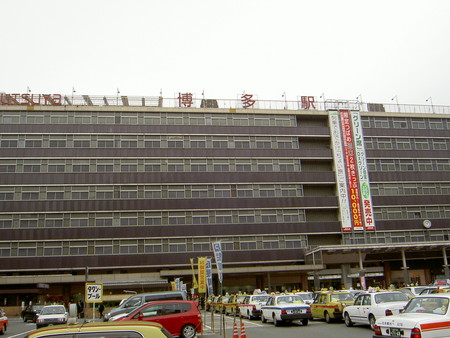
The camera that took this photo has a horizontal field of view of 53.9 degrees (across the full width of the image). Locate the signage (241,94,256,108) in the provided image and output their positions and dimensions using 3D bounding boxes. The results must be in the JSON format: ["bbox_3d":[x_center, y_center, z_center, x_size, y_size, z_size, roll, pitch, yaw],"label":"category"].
[{"bbox_3d":[3.512,-9.960,65.248,2.200,2.150,0.300,0,-16,-9],"label":"signage"}]

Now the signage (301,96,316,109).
[{"bbox_3d":[12.585,-9.932,66.647,2.200,2.150,0.300,0,-16,-9],"label":"signage"}]

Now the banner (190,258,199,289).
[{"bbox_3d":[-1.738,5.967,25.200,0.450,1.750,0.100,-8,-17,19],"label":"banner"}]

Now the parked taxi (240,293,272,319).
[{"bbox_3d":[2.126,9.055,29.118,1.700,1.490,4.690,0,-16,-9],"label":"parked taxi"}]

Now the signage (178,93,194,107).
[{"bbox_3d":[-5.993,-10.534,67.305,2.353,2.323,0.300,0,-16,-9],"label":"signage"}]

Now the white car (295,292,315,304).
[{"bbox_3d":[5.997,9.896,32.680,1.700,1.470,4.690,0,-16,-8],"label":"white car"}]

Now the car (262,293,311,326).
[{"bbox_3d":[3.172,7.585,23.832,1.700,1.480,4.650,0,-16,-9],"label":"car"}]

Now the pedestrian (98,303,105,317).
[{"bbox_3d":[-11.493,13.129,41.117,0.500,1.580,0.380,0,-16,-8],"label":"pedestrian"}]

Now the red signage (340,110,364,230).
[{"bbox_3d":[18.925,-0.110,66.373,1.516,18.570,0.150,0,-16,-9],"label":"red signage"}]

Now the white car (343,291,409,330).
[{"bbox_3d":[6.727,6.169,19.367,1.700,1.480,4.650,-1,-16,-8],"label":"white car"}]

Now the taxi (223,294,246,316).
[{"bbox_3d":[1.254,10.358,33.645,1.700,1.480,4.690,1,-16,-11],"label":"taxi"}]

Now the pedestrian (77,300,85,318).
[{"bbox_3d":[-13.744,13.364,42.000,0.500,1.650,0.400,-8,-17,20],"label":"pedestrian"}]

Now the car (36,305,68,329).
[{"bbox_3d":[-10.949,9.414,28.333,1.700,1.430,4.690,3,-16,-18],"label":"car"}]

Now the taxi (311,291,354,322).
[{"bbox_3d":[5.746,7.343,23.531,1.700,1.500,4.690,0,-16,-8],"label":"taxi"}]

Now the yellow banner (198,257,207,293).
[{"bbox_3d":[-1.206,5.692,23.700,0.480,1.820,0.060,-8,-17,19],"label":"yellow banner"}]

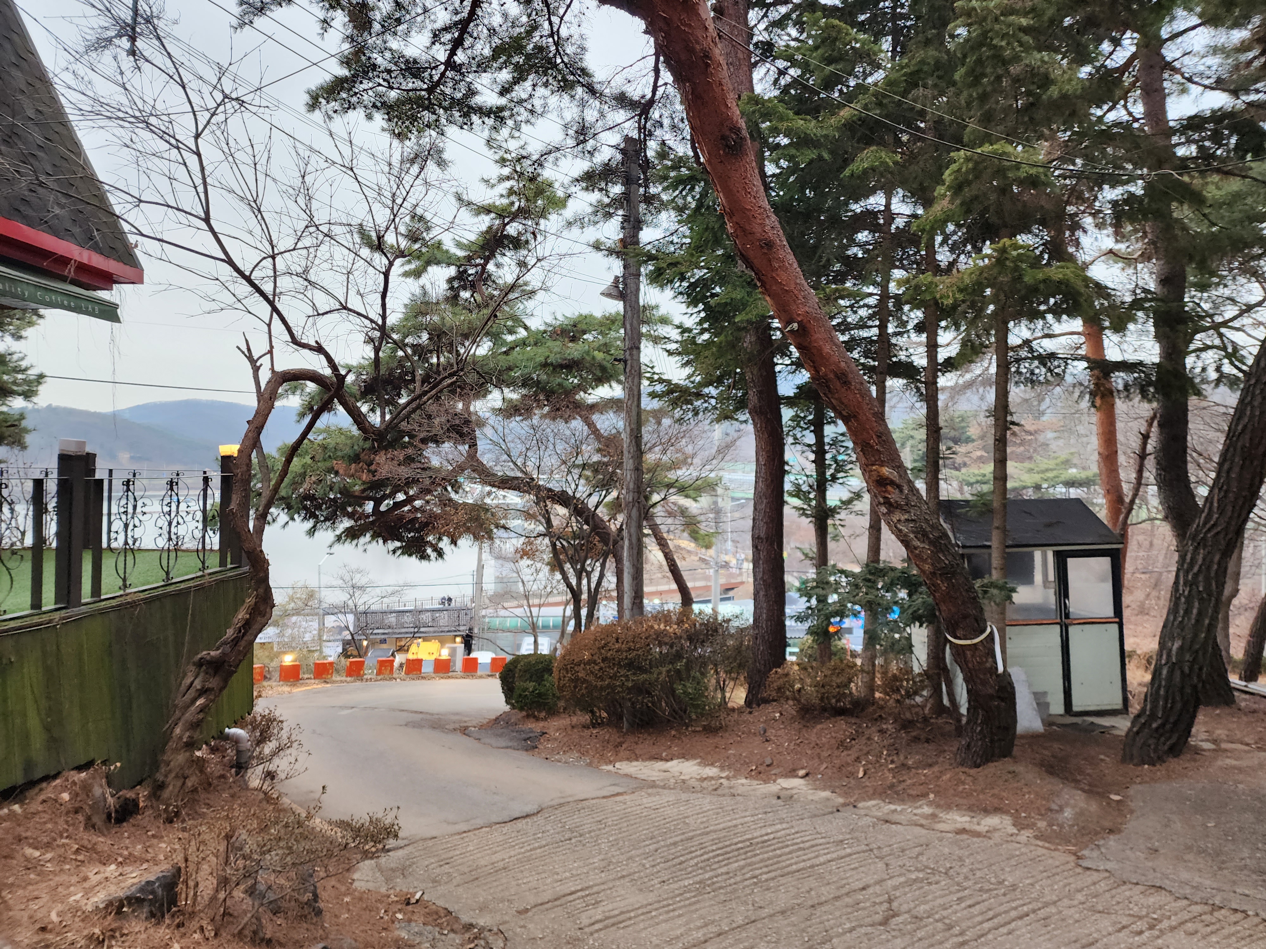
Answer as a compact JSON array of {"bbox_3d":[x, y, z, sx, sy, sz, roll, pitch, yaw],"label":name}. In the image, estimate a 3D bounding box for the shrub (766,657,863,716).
[{"bbox_3d":[2.150,2.500,10.000,1.100,0.680,0.900,-1,-1,0],"label":"shrub"}]

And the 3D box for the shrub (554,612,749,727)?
[{"bbox_3d":[0.230,2.360,10.400,2.400,1.300,1.500,-1,-1,0],"label":"shrub"}]

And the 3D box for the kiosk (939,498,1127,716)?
[{"bbox_3d":[4.480,1.460,9.950,1.800,2.330,1.650,-1,-1,-3],"label":"kiosk"}]

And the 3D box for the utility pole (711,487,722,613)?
[{"bbox_3d":[4.000,5.300,40.000,0.340,9.300,0.340,-1,-1,0],"label":"utility pole"}]

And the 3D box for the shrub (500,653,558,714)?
[{"bbox_3d":[-1.380,2.900,11.700,0.900,0.800,0.900,-1,-1,0],"label":"shrub"}]

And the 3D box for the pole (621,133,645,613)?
[{"bbox_3d":[-0.005,-0.500,10.000,0.260,7.050,0.260,-1,-1,0],"label":"pole"}]

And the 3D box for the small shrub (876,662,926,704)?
[{"bbox_3d":[3.260,2.520,10.200,0.620,0.540,0.580,-1,-1,0],"label":"small shrub"}]

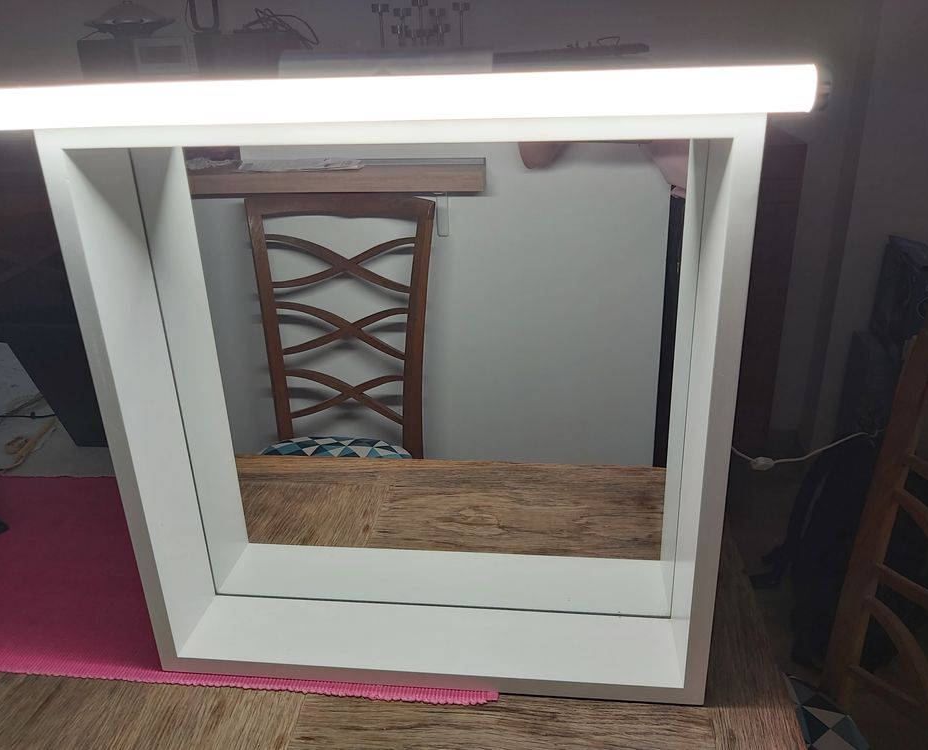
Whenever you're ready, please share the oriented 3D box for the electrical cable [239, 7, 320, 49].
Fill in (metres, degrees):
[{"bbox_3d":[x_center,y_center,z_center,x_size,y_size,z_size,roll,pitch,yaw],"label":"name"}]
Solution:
[{"bbox_3d":[-0.512,-0.963,2.084,0.215,0.105,0.140,1,22,7],"label":"electrical cable"}]

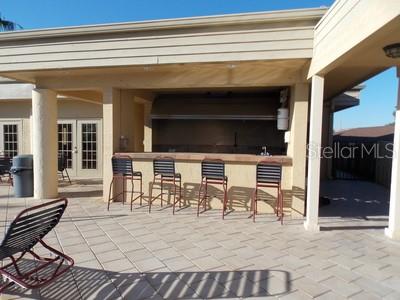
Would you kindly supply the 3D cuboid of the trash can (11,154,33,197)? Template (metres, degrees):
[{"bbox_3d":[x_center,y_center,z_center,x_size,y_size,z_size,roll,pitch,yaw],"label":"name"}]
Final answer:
[{"bbox_3d":[-4.277,0.638,6.819,0.570,1.000,0.570,1,3,0],"label":"trash can"}]

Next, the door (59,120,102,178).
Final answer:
[{"bbox_3d":[-4.161,-0.029,9.424,1.870,2.020,0.120,1,4,10],"label":"door"}]

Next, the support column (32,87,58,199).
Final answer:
[{"bbox_3d":[-3.716,-0.134,6.664,0.530,2.580,0.530,2,4,14],"label":"support column"}]

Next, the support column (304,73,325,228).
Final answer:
[{"bbox_3d":[1.933,0.074,4.679,0.210,2.580,0.210,1,4,6],"label":"support column"}]

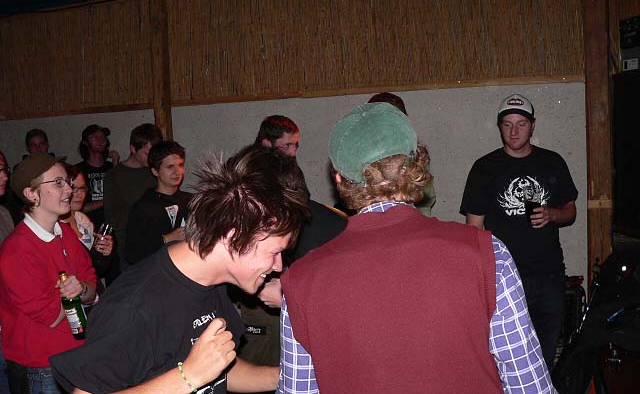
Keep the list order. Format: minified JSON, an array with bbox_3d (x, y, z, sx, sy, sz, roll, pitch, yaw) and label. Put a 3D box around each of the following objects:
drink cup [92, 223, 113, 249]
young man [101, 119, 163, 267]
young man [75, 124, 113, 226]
[{"bbox_3d":[-0.992,0.183,3.050,0.075,0.125,0.075,14,6,-1],"label":"drink cup"},{"bbox_3d":[-1.116,0.432,4.189,0.470,1.770,0.330,-3,3,-37],"label":"young man"},{"bbox_3d":[-1.563,0.385,4.739,0.520,1.790,0.360,-2,3,-13],"label":"young man"}]

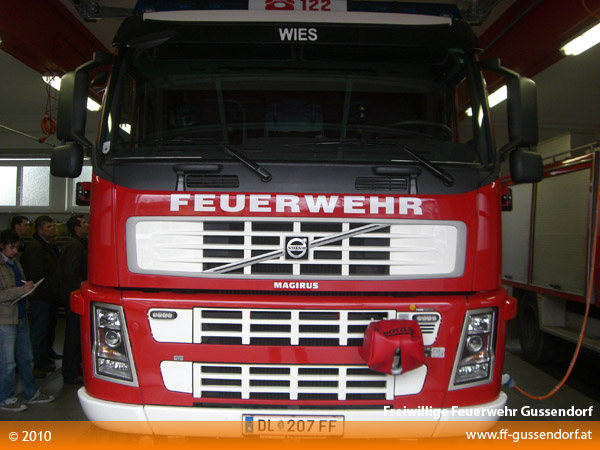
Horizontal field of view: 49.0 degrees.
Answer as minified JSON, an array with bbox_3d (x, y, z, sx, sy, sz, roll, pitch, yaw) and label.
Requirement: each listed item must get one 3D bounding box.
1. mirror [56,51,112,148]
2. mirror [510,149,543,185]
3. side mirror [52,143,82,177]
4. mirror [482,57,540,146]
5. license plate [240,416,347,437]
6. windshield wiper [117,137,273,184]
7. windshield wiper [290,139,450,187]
[{"bbox_3d":[-1.262,-0.727,3.870,0.280,0.550,0.220,1,0,15],"label":"mirror"},{"bbox_3d":[1.323,-0.340,3.850,0.170,0.205,0.140,1,0,-20],"label":"mirror"},{"bbox_3d":[-1.364,-0.381,3.850,0.170,0.200,0.140,1,0,20],"label":"side mirror"},{"bbox_3d":[1.227,-0.704,3.870,0.290,0.510,0.220,1,0,-15],"label":"mirror"},{"bbox_3d":[-0.033,1.044,3.430,0.525,0.117,0.020,1,13,0],"label":"license plate"},{"bbox_3d":[-0.567,-0.358,3.600,0.840,0.240,0.100,1,-15,6],"label":"windshield wiper"},{"bbox_3d":[0.381,-0.337,3.570,0.900,0.240,0.100,1,-15,-3],"label":"windshield wiper"}]

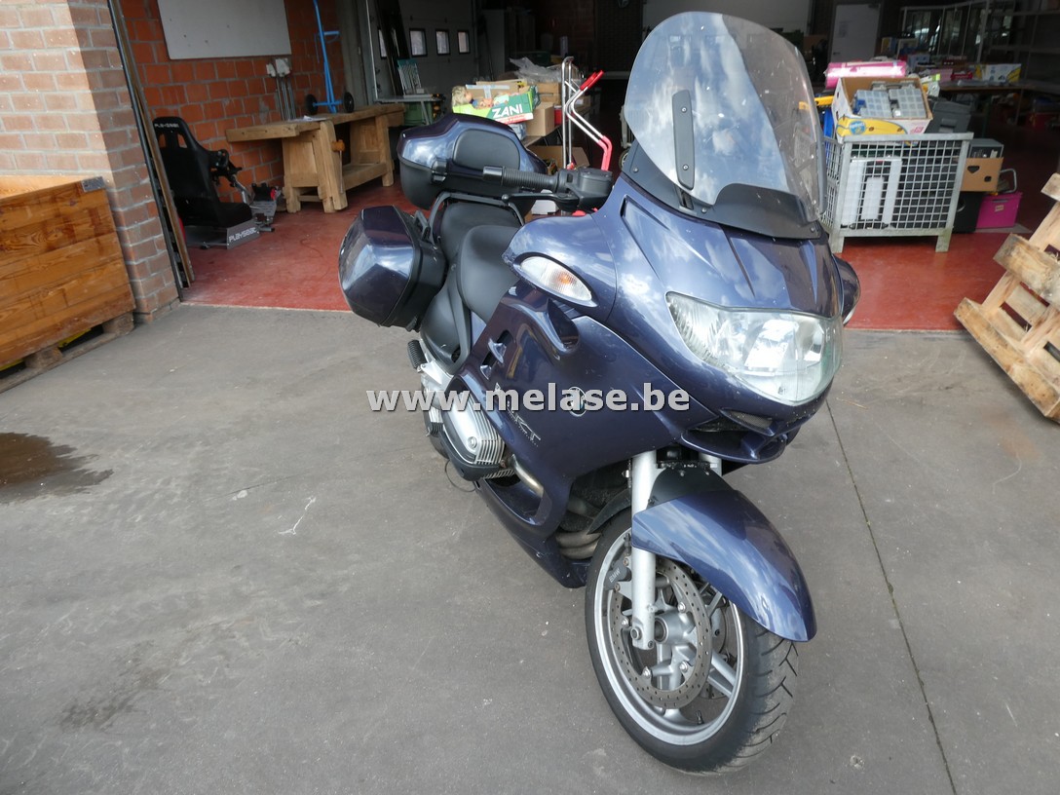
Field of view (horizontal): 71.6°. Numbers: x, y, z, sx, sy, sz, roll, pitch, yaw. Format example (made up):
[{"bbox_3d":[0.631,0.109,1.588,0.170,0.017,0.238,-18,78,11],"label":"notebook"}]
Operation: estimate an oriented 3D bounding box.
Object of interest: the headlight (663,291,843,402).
[{"bbox_3d":[0.456,-0.081,1.365,0.415,0.168,0.165,1,22,-27],"label":"headlight"}]

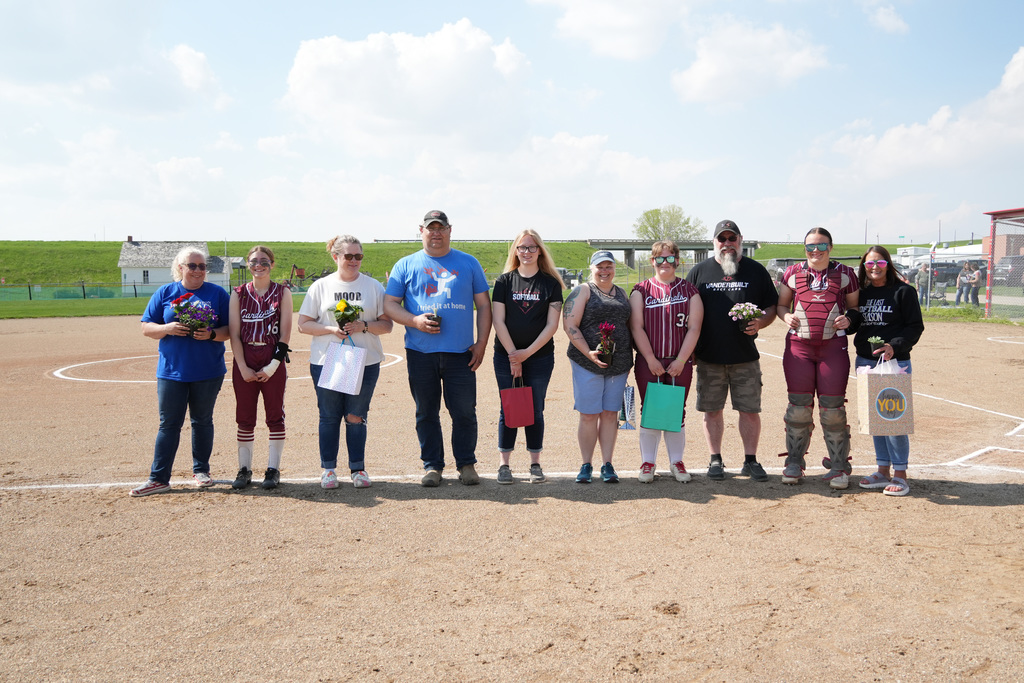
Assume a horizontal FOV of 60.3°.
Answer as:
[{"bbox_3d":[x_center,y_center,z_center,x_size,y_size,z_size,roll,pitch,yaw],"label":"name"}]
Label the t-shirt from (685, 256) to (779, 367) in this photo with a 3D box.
[{"bbox_3d":[1.540,-0.218,6.200,0.650,0.740,0.390,1,4,10],"label":"t-shirt"}]

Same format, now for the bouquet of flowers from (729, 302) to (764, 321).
[{"bbox_3d":[1.582,-0.200,5.950,0.245,0.130,0.210,1,4,12],"label":"bouquet of flowers"}]

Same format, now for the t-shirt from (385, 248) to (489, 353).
[{"bbox_3d":[-0.500,-0.276,6.000,0.690,0.690,0.380,0,5,-4],"label":"t-shirt"}]

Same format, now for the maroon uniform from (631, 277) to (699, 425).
[{"bbox_3d":[1.062,0.062,6.120,0.450,1.000,0.290,1,5,9],"label":"maroon uniform"}]

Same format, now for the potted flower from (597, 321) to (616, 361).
[{"bbox_3d":[0.628,0.010,5.860,0.125,0.275,0.125,0,5,0],"label":"potted flower"}]

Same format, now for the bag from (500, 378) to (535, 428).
[{"bbox_3d":[0.040,0.416,5.920,0.205,0.325,0.110,-1,5,-10],"label":"bag"}]

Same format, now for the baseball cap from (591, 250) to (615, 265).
[{"bbox_3d":[0.618,-0.569,6.020,0.170,0.115,0.250,0,4,1],"label":"baseball cap"}]

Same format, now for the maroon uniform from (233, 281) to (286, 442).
[{"bbox_3d":[-1.700,0.135,5.950,0.365,1.060,0.270,0,5,-5],"label":"maroon uniform"}]

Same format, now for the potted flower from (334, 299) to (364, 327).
[{"bbox_3d":[-1.053,-0.161,5.680,0.185,0.210,0.170,0,5,0],"label":"potted flower"}]

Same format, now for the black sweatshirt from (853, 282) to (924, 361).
[{"bbox_3d":[2.500,-0.133,5.870,0.470,0.520,0.340,2,5,30],"label":"black sweatshirt"}]

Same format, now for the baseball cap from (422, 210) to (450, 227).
[{"bbox_3d":[-0.502,-0.818,5.890,0.180,0.130,0.265,0,4,-2],"label":"baseball cap"}]

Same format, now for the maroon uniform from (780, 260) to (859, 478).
[{"bbox_3d":[2.092,0.191,6.000,0.520,1.460,0.370,1,5,16],"label":"maroon uniform"}]

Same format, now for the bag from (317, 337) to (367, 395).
[{"bbox_3d":[-1.103,0.156,5.740,0.250,0.350,0.110,14,5,-4],"label":"bag"}]

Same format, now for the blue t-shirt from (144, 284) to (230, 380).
[{"bbox_3d":[-2.171,-0.067,5.880,0.570,0.660,0.360,-1,5,-14],"label":"blue t-shirt"}]

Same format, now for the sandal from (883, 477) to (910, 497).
[{"bbox_3d":[2.561,0.966,5.860,0.100,0.090,0.260,3,5,36],"label":"sandal"}]

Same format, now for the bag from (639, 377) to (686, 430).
[{"bbox_3d":[1.020,0.434,5.940,0.255,0.325,0.115,8,4,0],"label":"bag"}]

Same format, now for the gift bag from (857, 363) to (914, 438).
[{"bbox_3d":[2.392,0.403,5.640,0.280,0.385,0.140,0,5,1],"label":"gift bag"}]

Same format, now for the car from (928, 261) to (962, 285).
[{"bbox_3d":[33.200,-4.966,64.300,5.700,1.900,2.000,-1,4,-6],"label":"car"}]

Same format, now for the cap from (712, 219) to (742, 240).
[{"bbox_3d":[1.498,-0.773,6.120,0.180,0.130,0.265,1,4,13],"label":"cap"}]

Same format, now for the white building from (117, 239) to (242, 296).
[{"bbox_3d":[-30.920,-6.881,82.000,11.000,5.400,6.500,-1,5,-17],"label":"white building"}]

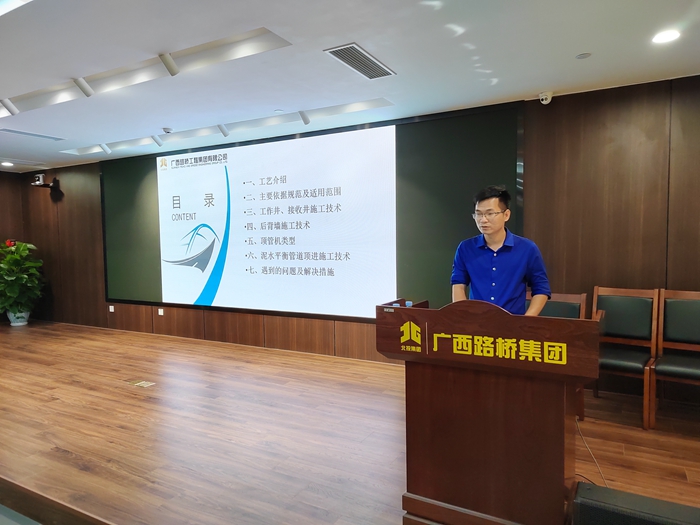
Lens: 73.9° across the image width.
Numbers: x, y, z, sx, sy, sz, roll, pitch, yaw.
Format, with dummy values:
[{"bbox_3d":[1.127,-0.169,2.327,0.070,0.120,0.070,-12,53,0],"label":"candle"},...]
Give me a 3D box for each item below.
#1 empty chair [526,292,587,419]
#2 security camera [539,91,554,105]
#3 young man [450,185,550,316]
[{"bbox_3d":[1.431,0.730,3.465,0.453,0.960,0.535,2,4,41],"label":"empty chair"},{"bbox_3d":[1.767,-1.469,4.187,0.125,0.096,0.125,1,4,28],"label":"security camera"},{"bbox_3d":[0.761,0.445,2.430,0.530,1.670,0.420,1,4,29],"label":"young man"}]

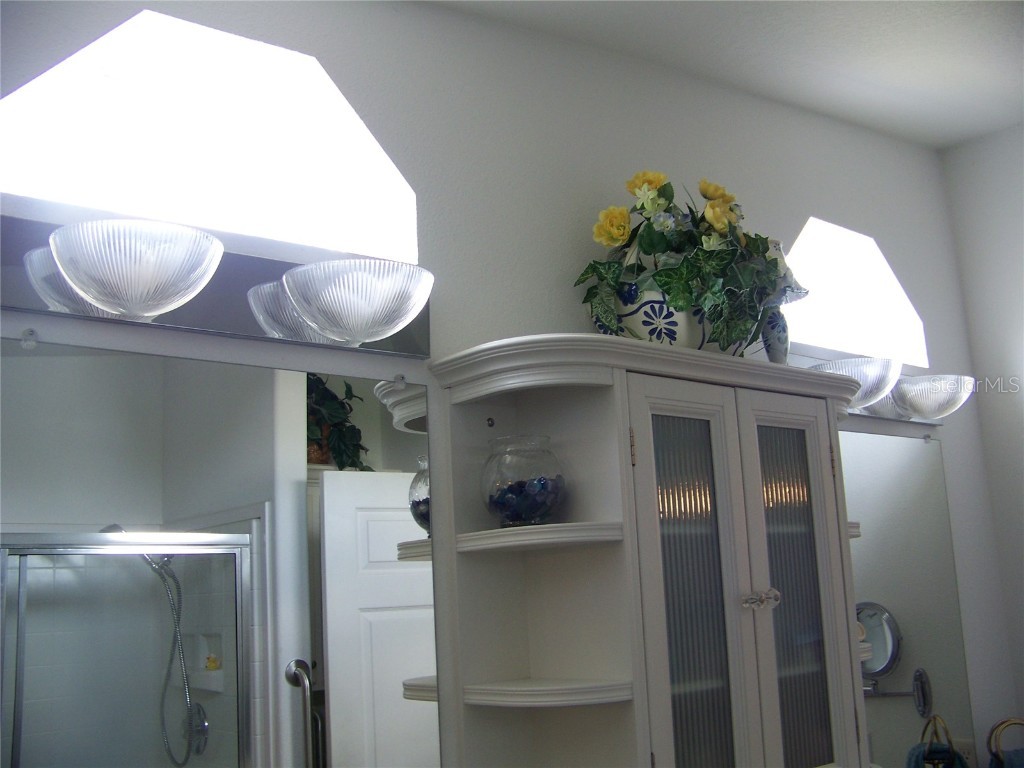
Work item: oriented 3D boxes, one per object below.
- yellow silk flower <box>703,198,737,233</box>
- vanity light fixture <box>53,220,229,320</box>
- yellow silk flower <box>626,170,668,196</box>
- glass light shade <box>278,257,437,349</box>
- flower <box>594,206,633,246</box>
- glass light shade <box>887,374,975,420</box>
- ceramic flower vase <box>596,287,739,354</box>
[{"bbox_3d":[0.368,-0.299,1.888,0.059,0.059,0.053,-5,-11,12],"label":"yellow silk flower"},{"bbox_3d":[-0.437,-0.127,1.270,0.201,0.089,0.155,6,-14,-38],"label":"vanity light fixture"},{"bbox_3d":[0.232,-0.341,1.820,0.067,0.048,0.059,-4,-11,8],"label":"yellow silk flower"},{"bbox_3d":[-0.200,-0.101,1.459,0.201,0.089,0.155,6,-14,-38],"label":"glass light shade"},{"bbox_3d":[0.161,-0.253,1.708,0.061,0.062,0.048,-3,-11,6],"label":"flower"},{"bbox_3d":[0.958,0.037,2.379,0.201,0.089,0.155,6,-14,-38],"label":"glass light shade"},{"bbox_3d":[0.266,-0.080,1.800,0.242,0.121,0.220,-2,-11,0],"label":"ceramic flower vase"}]

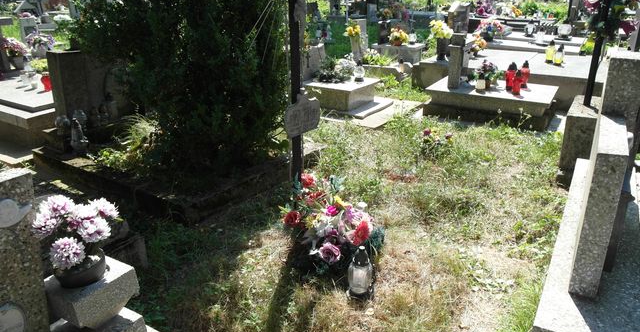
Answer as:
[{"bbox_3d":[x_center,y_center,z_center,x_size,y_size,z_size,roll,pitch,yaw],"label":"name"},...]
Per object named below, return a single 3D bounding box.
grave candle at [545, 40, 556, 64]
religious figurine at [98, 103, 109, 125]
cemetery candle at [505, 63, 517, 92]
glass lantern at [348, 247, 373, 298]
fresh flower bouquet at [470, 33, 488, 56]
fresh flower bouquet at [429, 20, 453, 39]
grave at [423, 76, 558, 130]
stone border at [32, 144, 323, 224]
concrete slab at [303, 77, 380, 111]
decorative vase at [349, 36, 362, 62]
[{"bbox_3d":[3.243,-1.597,6.244,0.135,0.294,0.135,11,25,25],"label":"grave candle"},{"bbox_3d":[-1.867,-0.453,3.826,0.070,0.187,0.080,13,26,29],"label":"religious figurine"},{"bbox_3d":[2.182,-1.004,5.033,0.115,0.310,0.115,9,23,22],"label":"cemetery candle"},{"bbox_3d":[0.202,0.527,2.217,0.120,0.263,0.120,2,23,6],"label":"glass lantern"},{"bbox_3d":[2.516,-1.933,7.000,0.280,0.330,0.280,0,22,0],"label":"fresh flower bouquet"},{"bbox_3d":[1.745,-1.977,6.426,0.330,0.270,0.300,6,23,13],"label":"fresh flower bouquet"},{"bbox_3d":[2.040,-0.773,5.311,1.350,0.320,1.000,12,25,29],"label":"grave"},{"bbox_3d":[-1.221,-0.090,3.816,2.000,0.170,1.430,12,25,29],"label":"stone border"},{"bbox_3d":[0.294,-0.954,5.746,0.694,0.264,0.787,13,26,29],"label":"concrete slab"},{"bbox_3d":[0.633,-2.048,7.800,0.210,0.460,0.210,0,22,0],"label":"decorative vase"}]

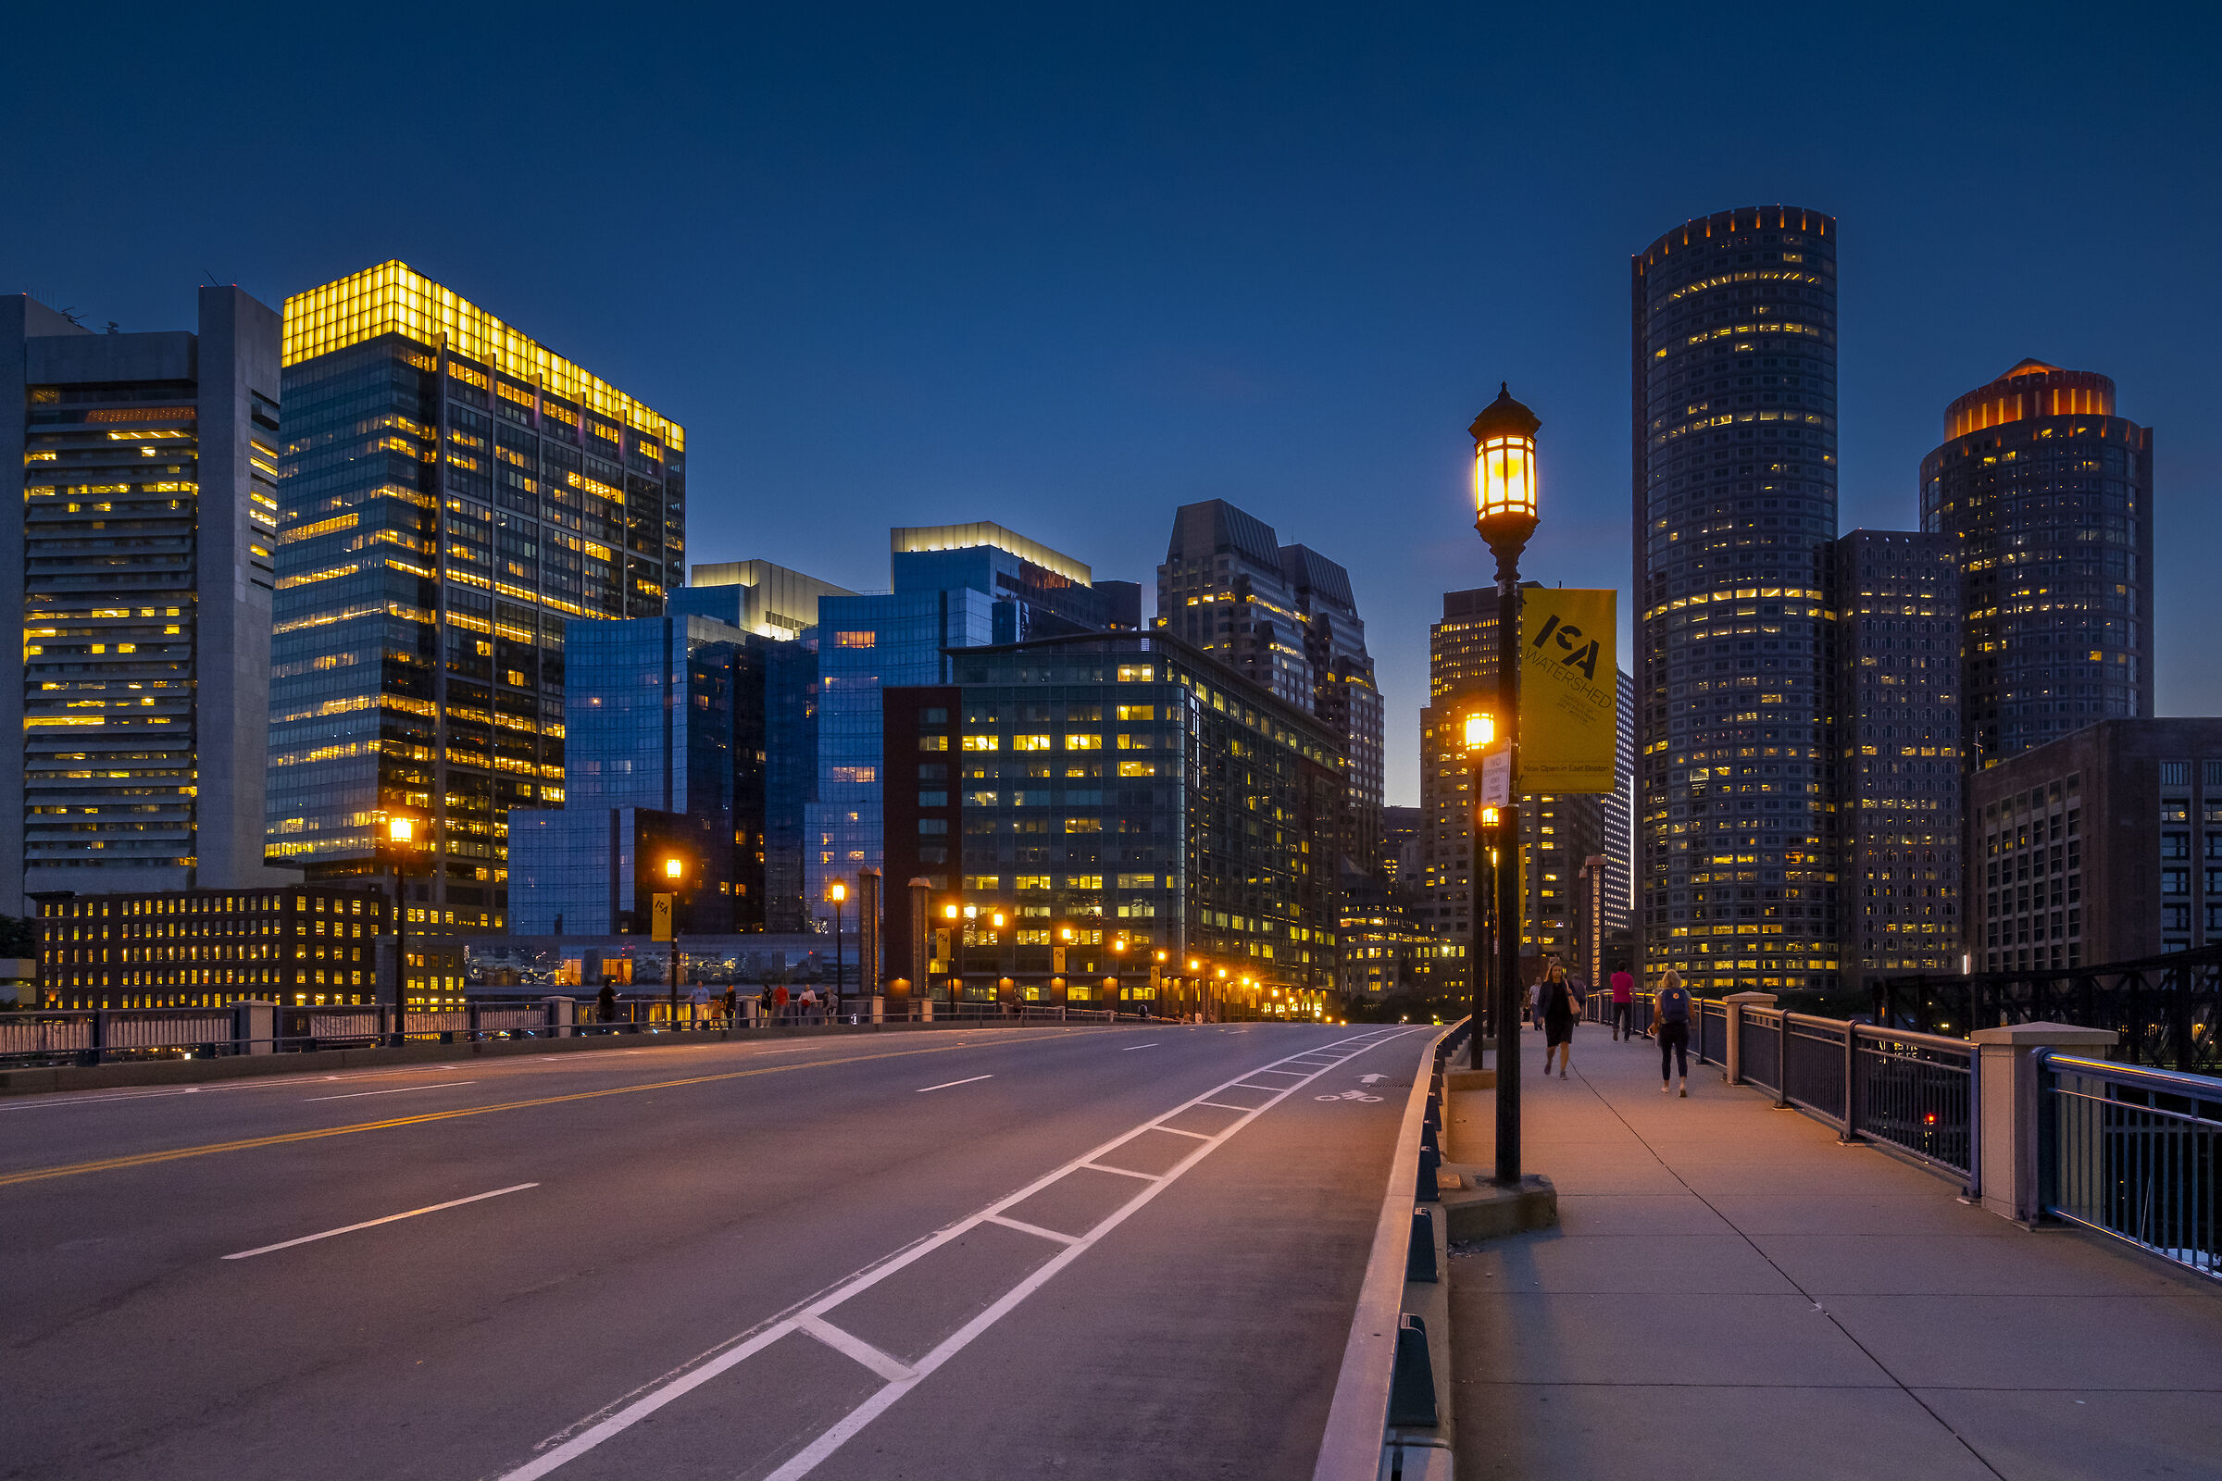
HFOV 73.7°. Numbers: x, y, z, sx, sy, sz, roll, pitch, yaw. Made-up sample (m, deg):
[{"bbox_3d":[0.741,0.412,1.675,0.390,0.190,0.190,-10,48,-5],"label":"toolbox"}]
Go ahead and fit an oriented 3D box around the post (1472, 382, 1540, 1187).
[{"bbox_3d":[2.472,0.282,9.250,0.450,5.030,0.450,-1,-5,15],"label":"post"}]

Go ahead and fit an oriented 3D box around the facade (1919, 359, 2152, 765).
[{"bbox_3d":[218.000,-8.000,350.000,47.000,160.000,47.000,-2,-5,32],"label":"facade"}]

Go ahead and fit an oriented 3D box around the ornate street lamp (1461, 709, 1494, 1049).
[{"bbox_3d":[4.760,1.800,19.200,0.430,4.750,0.430,-1,-4,13],"label":"ornate street lamp"}]

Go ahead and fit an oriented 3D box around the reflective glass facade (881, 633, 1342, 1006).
[{"bbox_3d":[4.000,18.000,211.000,45.000,56.000,72.000,-1,-4,16],"label":"reflective glass facade"}]

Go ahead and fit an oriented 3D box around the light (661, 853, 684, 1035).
[{"bbox_3d":[-11.791,5.366,39.800,0.450,5.000,0.450,-1,-5,15],"label":"light"}]

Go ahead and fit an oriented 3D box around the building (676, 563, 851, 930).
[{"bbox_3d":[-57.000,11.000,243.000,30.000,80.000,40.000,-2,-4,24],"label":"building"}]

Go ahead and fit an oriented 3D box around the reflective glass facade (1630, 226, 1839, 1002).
[{"bbox_3d":[138.000,-20.000,329.000,42.000,178.000,42.000,-2,-4,23],"label":"reflective glass facade"}]

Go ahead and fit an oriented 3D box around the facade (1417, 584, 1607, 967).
[{"bbox_3d":[104.000,19.500,385.000,39.000,112.000,34.000,-2,-6,25],"label":"facade"}]

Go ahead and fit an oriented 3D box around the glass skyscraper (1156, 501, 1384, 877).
[{"bbox_3d":[45.000,8.000,402.000,38.000,136.000,72.000,-3,-5,37],"label":"glass skyscraper"}]

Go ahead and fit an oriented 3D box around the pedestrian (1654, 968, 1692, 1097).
[{"bbox_3d":[7.180,3.720,18.900,0.480,1.660,0.450,-1,-4,12],"label":"pedestrian"}]

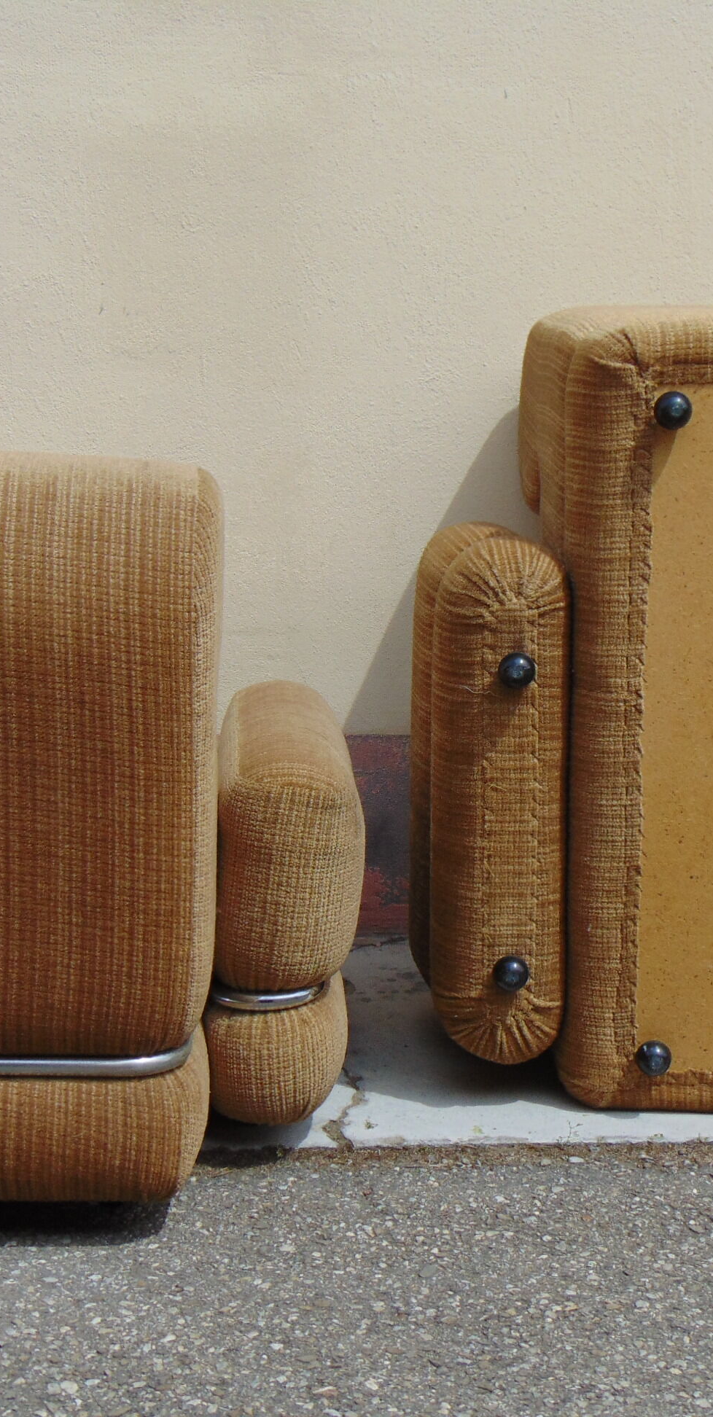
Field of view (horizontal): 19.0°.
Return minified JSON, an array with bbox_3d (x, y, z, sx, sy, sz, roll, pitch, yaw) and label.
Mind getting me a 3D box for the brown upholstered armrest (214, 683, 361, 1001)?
[{"bbox_3d":[-0.079,0.127,2.480,0.155,0.250,0.610,0,8,-2],"label":"brown upholstered armrest"}]

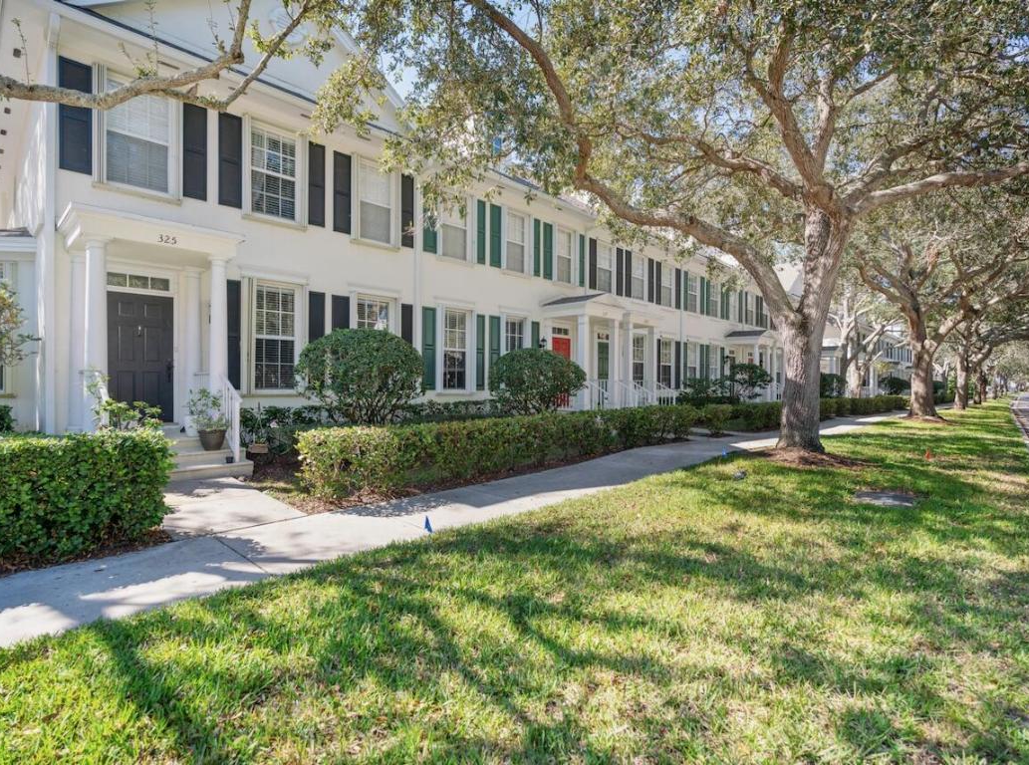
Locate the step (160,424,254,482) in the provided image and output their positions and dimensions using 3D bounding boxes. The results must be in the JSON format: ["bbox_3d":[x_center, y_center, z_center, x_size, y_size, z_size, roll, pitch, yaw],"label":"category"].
[{"bbox_3d":[-4.914,1.054,7.570,1.750,0.560,1.760,-1,-1,43],"label":"step"}]

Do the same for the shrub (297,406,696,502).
[{"bbox_3d":[0.837,1.030,10.431,0.900,0.790,9.850,-1,-1,43],"label":"shrub"}]

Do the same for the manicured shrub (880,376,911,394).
[{"bbox_3d":[33.775,0.680,47.998,2.600,2.300,2.600,-1,-1,43],"label":"manicured shrub"}]

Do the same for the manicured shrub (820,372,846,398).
[{"bbox_3d":[19.007,0.562,32.798,2.300,2.200,2.300,-1,-1,43],"label":"manicured shrub"}]

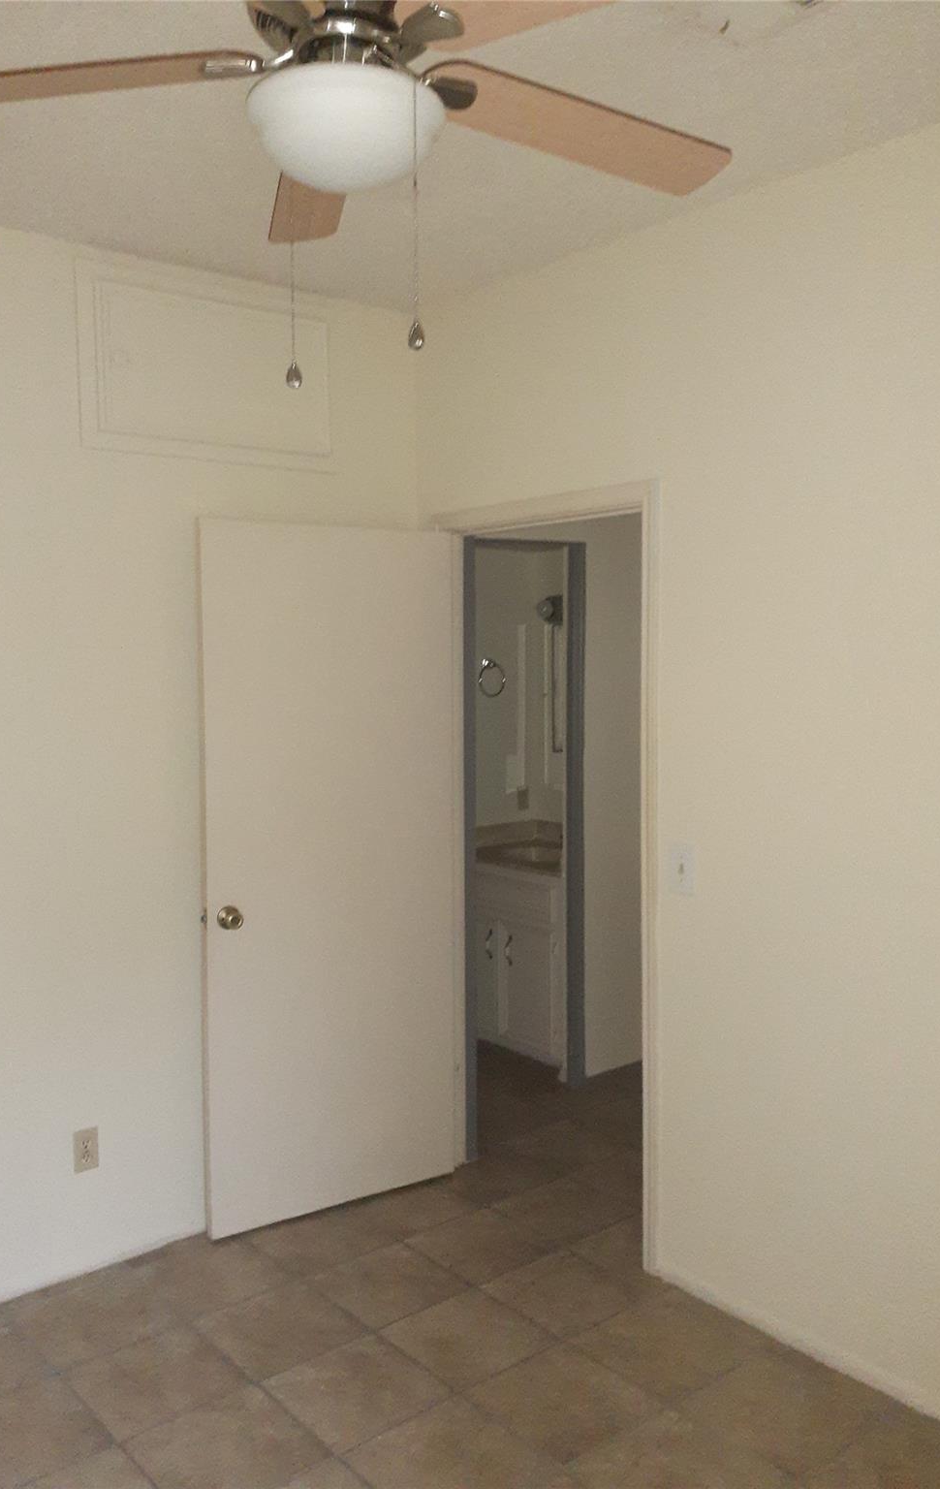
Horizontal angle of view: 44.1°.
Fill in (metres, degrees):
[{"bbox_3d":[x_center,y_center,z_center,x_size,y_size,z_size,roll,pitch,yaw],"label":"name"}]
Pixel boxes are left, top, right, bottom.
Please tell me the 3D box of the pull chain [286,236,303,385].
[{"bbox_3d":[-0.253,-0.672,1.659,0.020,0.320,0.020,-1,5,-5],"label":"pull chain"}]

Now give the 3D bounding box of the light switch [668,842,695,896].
[{"bbox_3d":[0.538,0.324,2.984,0.018,0.122,0.078,-4,6,-40],"label":"light switch"}]

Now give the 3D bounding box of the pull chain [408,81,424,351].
[{"bbox_3d":[-0.068,-0.667,1.466,0.020,0.330,0.020,-1,5,-5],"label":"pull chain"}]

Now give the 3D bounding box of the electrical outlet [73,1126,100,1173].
[{"bbox_3d":[-1.035,1.098,3.139,0.070,0.114,0.010,-4,6,-40],"label":"electrical outlet"}]

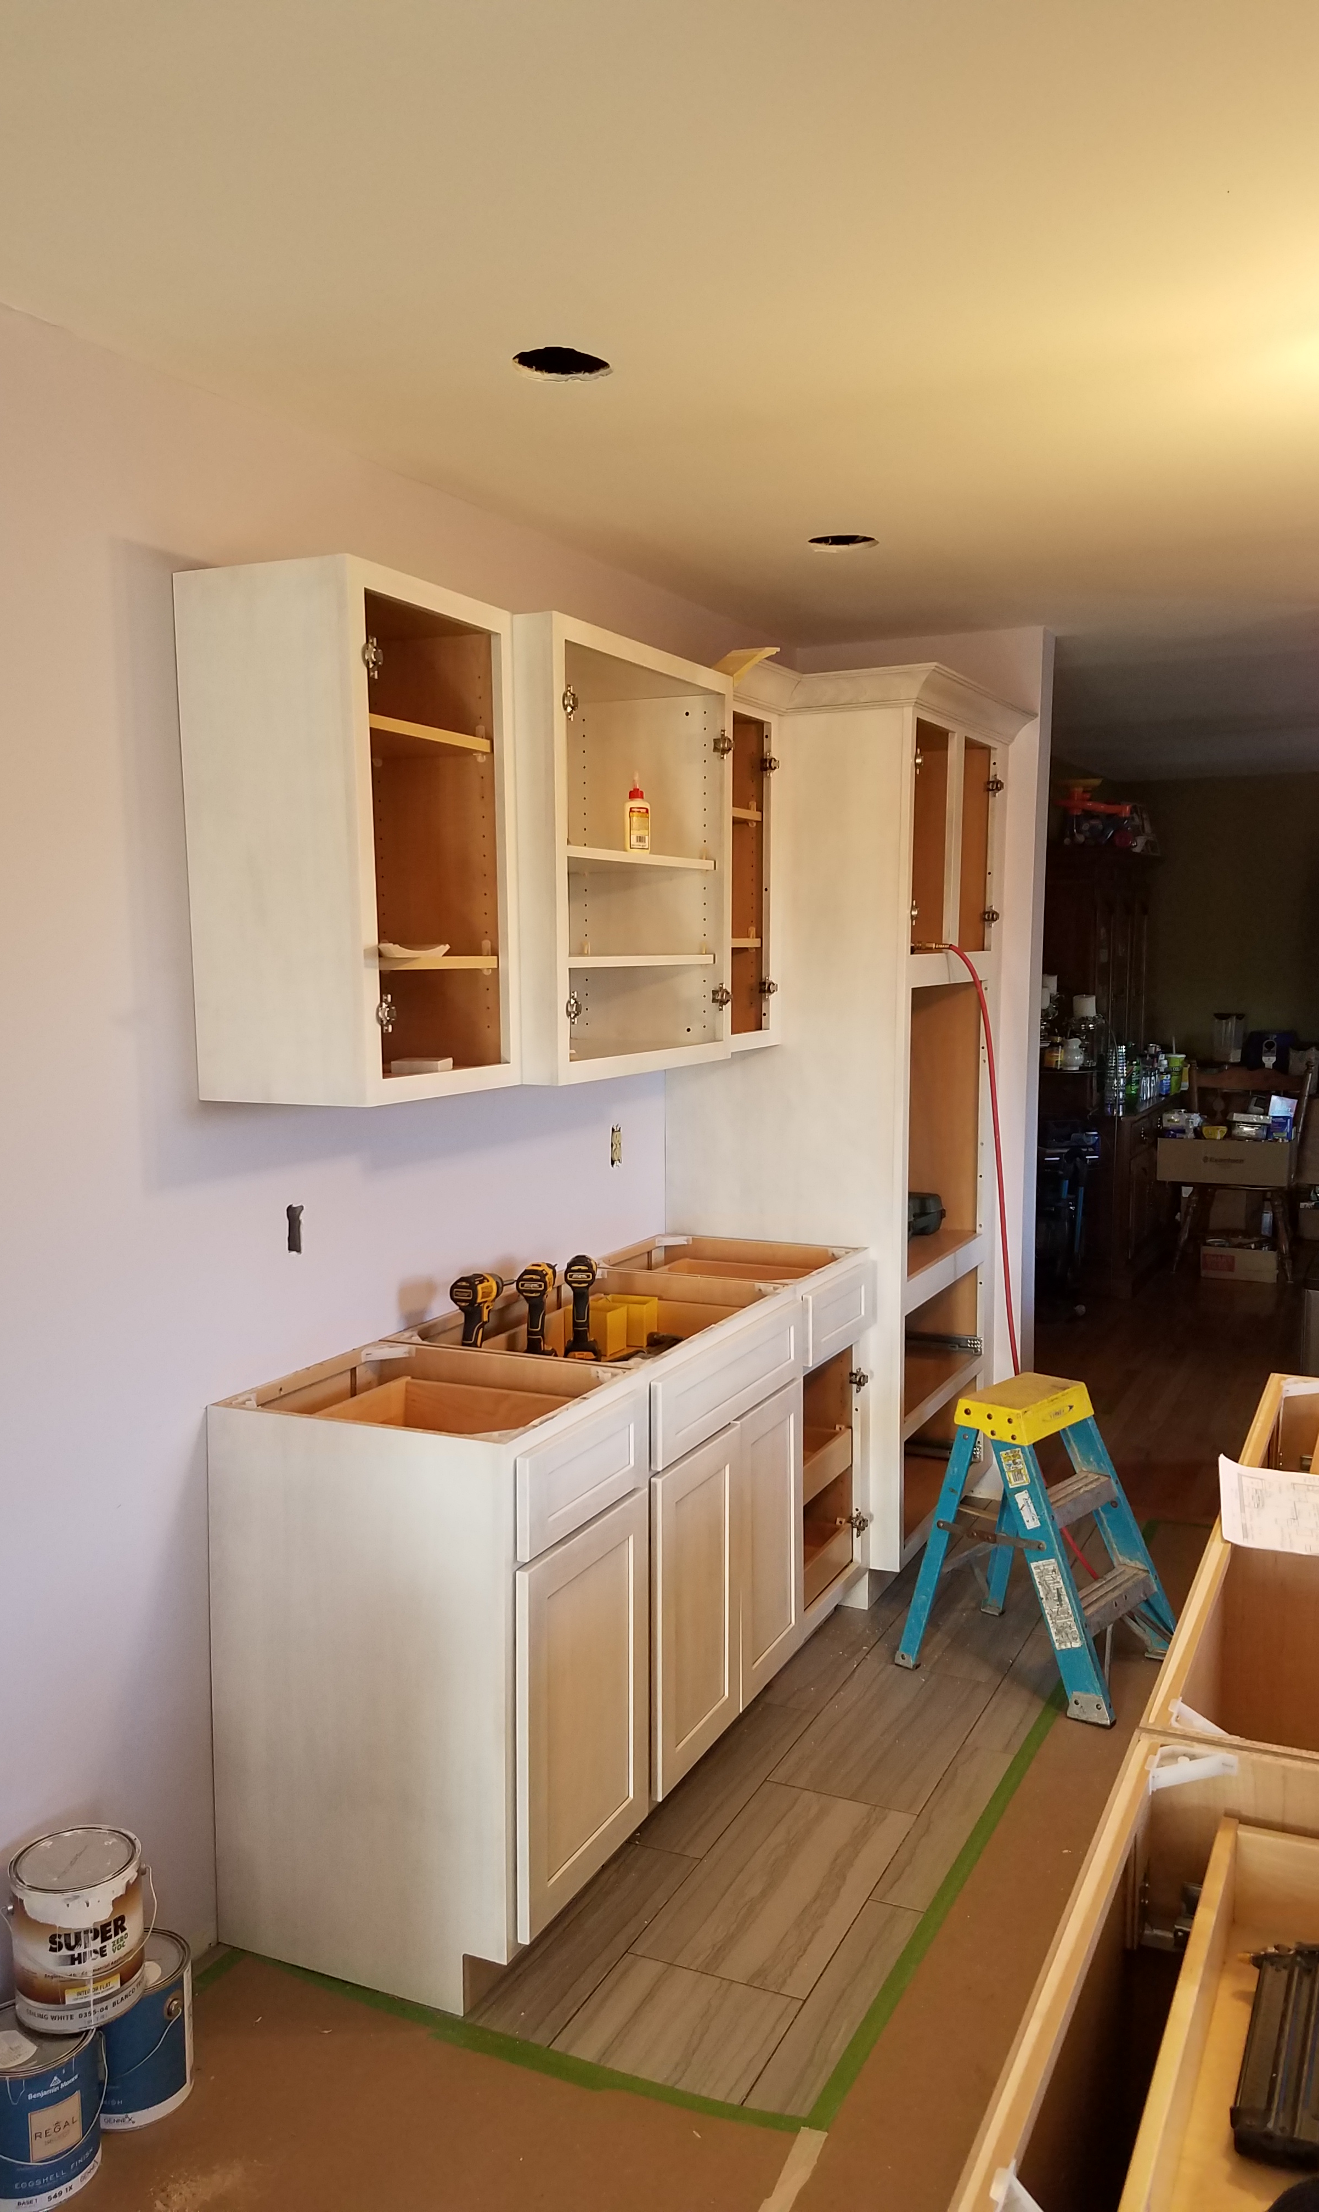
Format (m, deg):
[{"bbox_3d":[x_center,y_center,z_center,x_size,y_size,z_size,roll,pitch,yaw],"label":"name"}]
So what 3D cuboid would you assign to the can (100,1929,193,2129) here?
[{"bbox_3d":[-0.729,1.272,2.294,0.170,0.191,0.170,0,5,0],"label":"can"}]

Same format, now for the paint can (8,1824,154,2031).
[{"bbox_3d":[-0.767,1.090,2.201,0.170,0.191,0.170,0,5,0],"label":"paint can"}]

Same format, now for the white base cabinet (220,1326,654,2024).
[{"bbox_3d":[-0.352,0.886,2.701,0.546,0.876,0.465,2,6,25],"label":"white base cabinet"}]

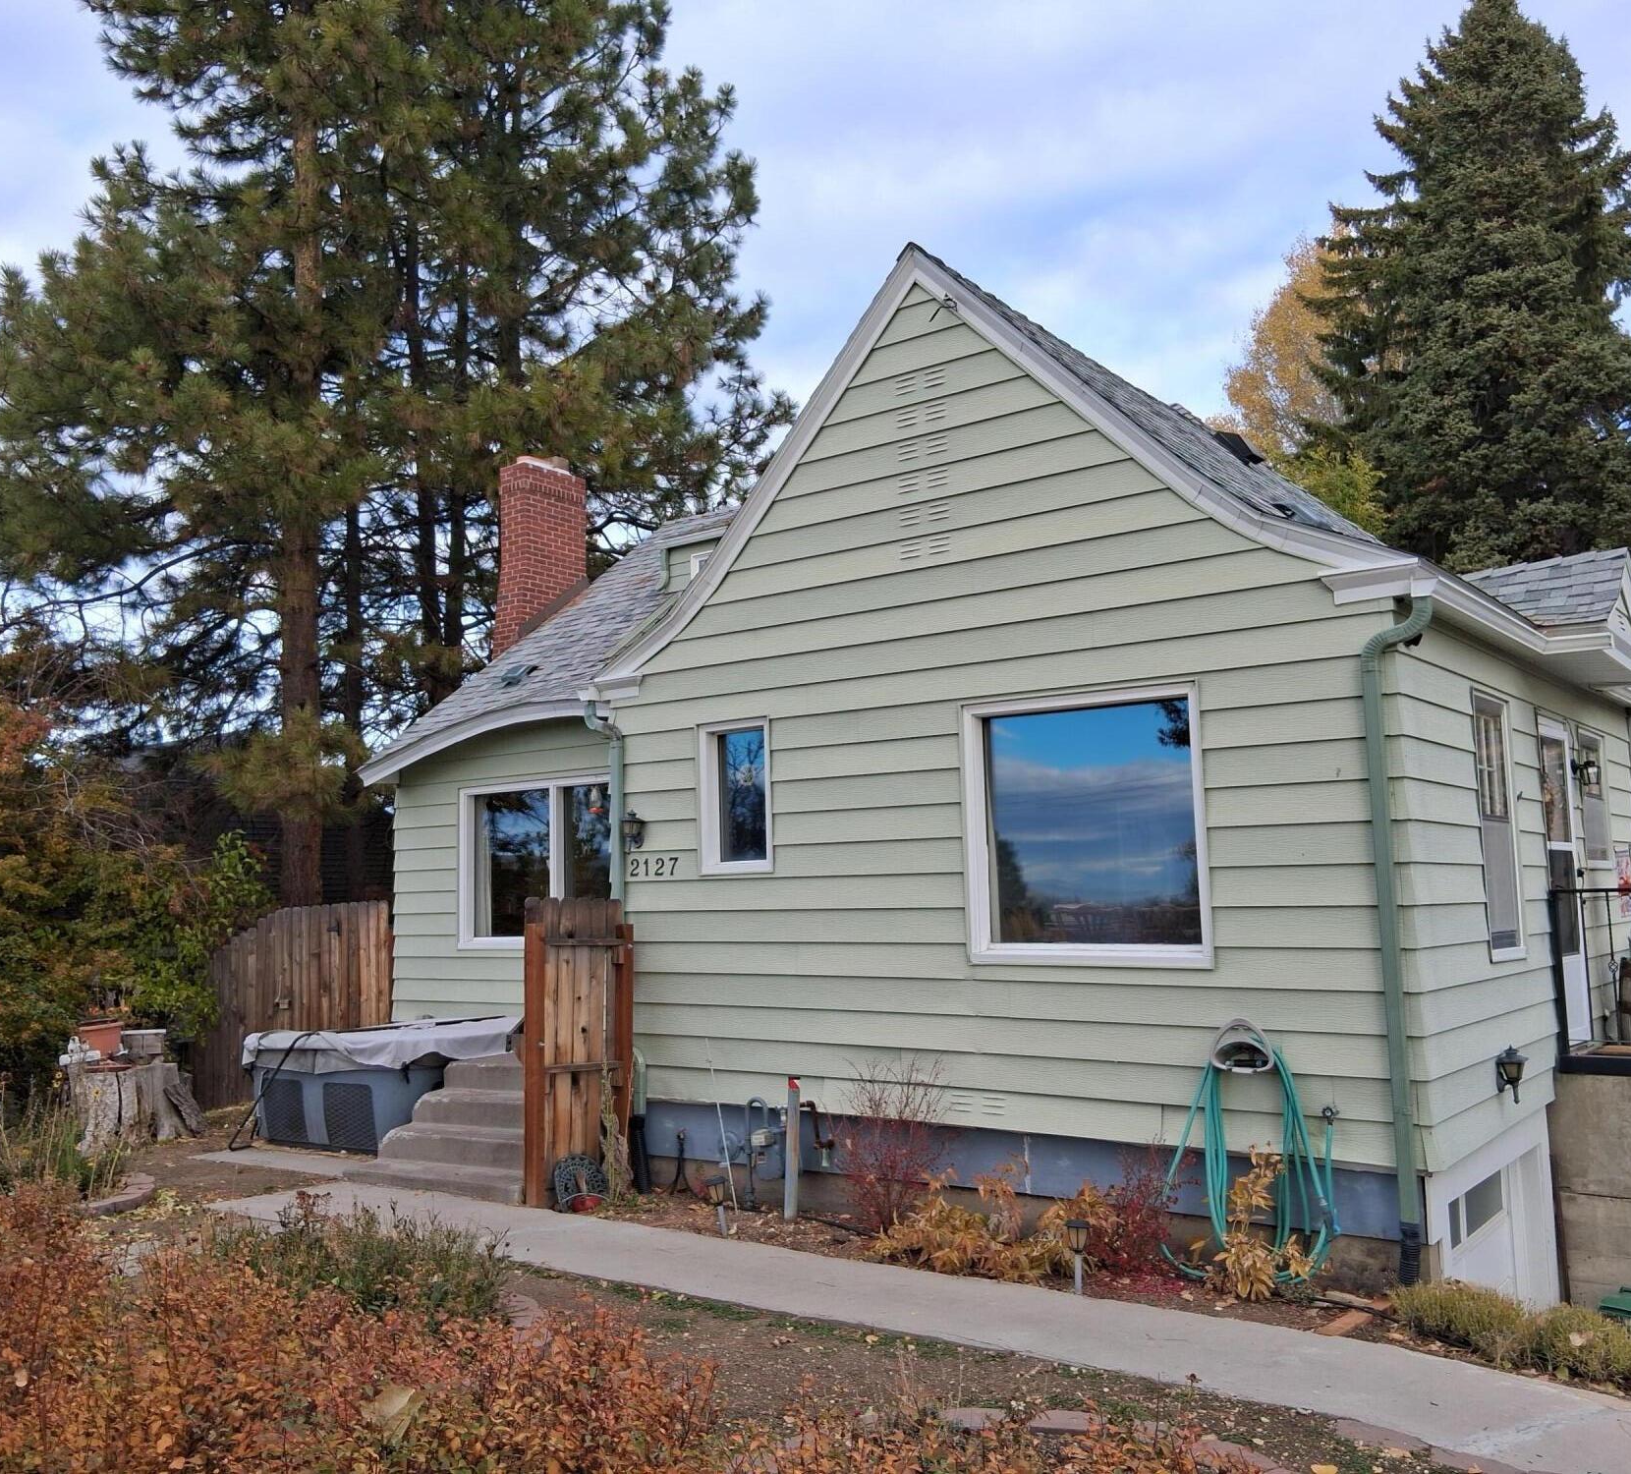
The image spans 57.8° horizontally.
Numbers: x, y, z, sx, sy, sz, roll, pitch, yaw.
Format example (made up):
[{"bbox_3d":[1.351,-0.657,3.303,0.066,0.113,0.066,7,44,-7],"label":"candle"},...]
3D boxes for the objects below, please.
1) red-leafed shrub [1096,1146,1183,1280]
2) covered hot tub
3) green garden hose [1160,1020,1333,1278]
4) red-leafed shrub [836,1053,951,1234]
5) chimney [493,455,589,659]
[{"bbox_3d":[1.609,2.342,7.315,0.404,0.618,0.404,-1,-6,0],"label":"red-leafed shrub"},{"bbox_3d":[-3.343,2.805,12.162,2.016,0.864,1.836,-6,-8,37],"label":"covered hot tub"},{"bbox_3d":[2.085,1.992,7.168,0.897,1.218,0.274,-6,-8,37],"label":"green garden hose"},{"bbox_3d":[0.434,2.272,8.256,0.616,0.982,0.616,-1,-6,0],"label":"red-leafed shrub"},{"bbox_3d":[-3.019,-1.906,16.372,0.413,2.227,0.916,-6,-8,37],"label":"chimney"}]

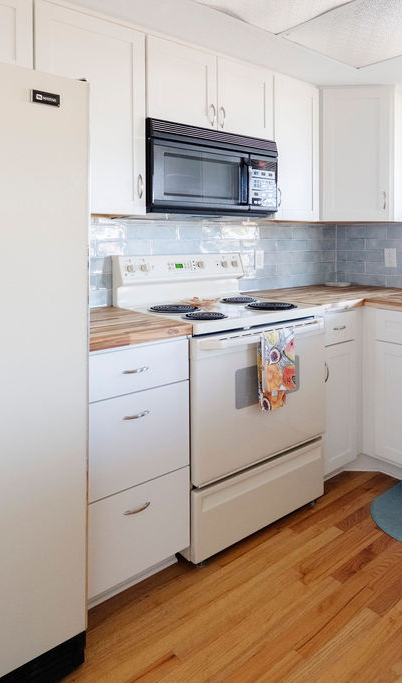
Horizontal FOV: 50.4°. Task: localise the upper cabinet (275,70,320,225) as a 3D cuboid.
[{"bbox_3d":[0.429,-1.067,2.469,0.377,0.756,0.335,-8,12,-36],"label":"upper cabinet"}]

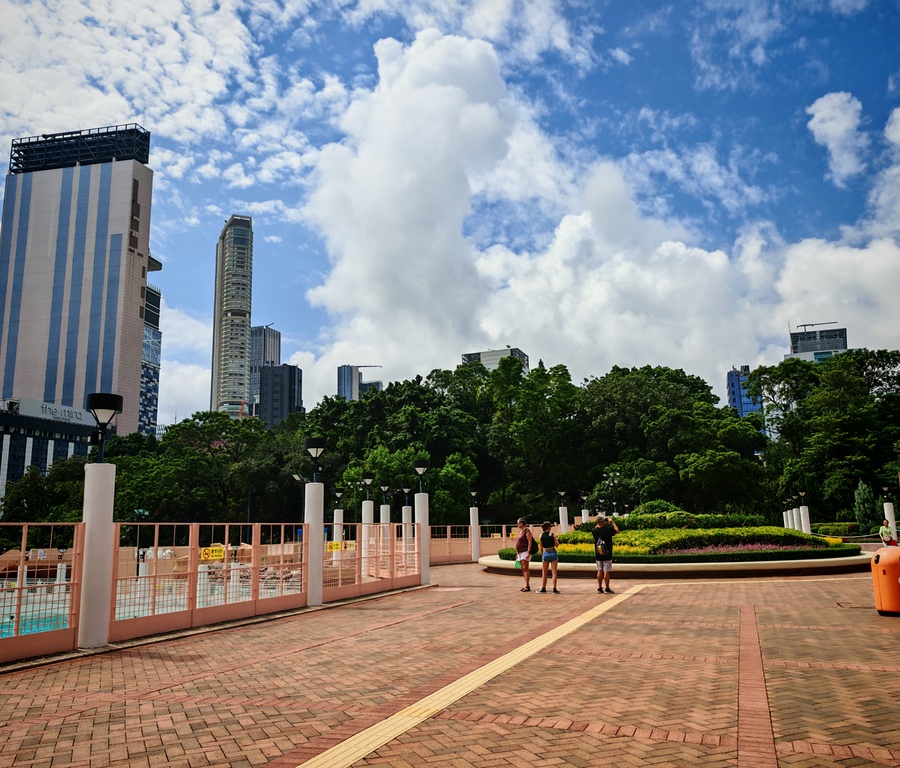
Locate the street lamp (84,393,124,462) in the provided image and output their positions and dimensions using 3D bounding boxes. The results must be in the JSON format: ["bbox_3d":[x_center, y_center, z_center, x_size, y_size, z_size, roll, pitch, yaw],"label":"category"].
[{"bbox_3d":[-4.872,0.627,9.998,0.440,1.012,0.440,-6,-11,22],"label":"street lamp"}]

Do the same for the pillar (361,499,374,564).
[{"bbox_3d":[-2.765,5.156,23.697,0.380,2.470,0.380,-6,-12,21],"label":"pillar"}]

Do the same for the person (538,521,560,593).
[{"bbox_3d":[2.307,4.020,16.545,0.480,1.588,0.360,-5,-11,18],"label":"person"}]

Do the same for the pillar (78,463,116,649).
[{"bbox_3d":[-4.816,2.306,9.688,0.350,2.394,0.350,-6,-11,22],"label":"pillar"}]

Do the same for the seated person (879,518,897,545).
[{"bbox_3d":[16.656,5.837,27.000,0.580,1.360,0.650,-5,-12,19],"label":"seated person"}]

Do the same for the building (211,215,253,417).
[{"bbox_3d":[-176.302,-1.687,571.332,23.000,260.000,48.000,4,-13,-26],"label":"building"}]

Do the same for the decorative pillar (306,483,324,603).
[{"bbox_3d":[-2.741,3.241,14.450,0.350,2.400,0.350,-1,-10,0],"label":"decorative pillar"}]

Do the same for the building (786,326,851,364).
[{"bbox_3d":[243.362,28.413,454.721,44.000,121.299,36.000,-6,-11,24],"label":"building"}]

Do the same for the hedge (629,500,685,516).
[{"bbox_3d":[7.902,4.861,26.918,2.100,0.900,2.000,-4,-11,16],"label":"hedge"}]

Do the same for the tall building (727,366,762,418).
[{"bbox_3d":[157.556,34.989,369.837,17.500,81.859,20.000,-5,-11,18],"label":"tall building"}]

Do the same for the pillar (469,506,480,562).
[{"bbox_3d":[1.137,6.832,32.303,0.350,2.391,0.350,-6,-11,22],"label":"pillar"}]

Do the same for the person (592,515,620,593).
[{"bbox_3d":[3.557,3.874,16.234,0.580,1.720,0.450,-3,-12,11],"label":"person"}]

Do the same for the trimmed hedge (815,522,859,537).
[{"bbox_3d":[18.993,7.156,34.800,2.150,0.750,1.300,-6,-12,21],"label":"trimmed hedge"}]

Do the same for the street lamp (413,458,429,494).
[{"bbox_3d":[-0.800,2.656,20.316,0.440,0.980,0.440,-1,-12,0],"label":"street lamp"}]

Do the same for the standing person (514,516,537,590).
[{"bbox_3d":[1.779,4.063,16.954,0.500,1.710,0.460,0,-12,-7],"label":"standing person"}]

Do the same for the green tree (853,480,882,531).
[{"bbox_3d":[21.077,6.202,35.800,1.250,2.800,1.250,-6,-12,21],"label":"green tree"}]

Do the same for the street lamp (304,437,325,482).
[{"bbox_3d":[-2.868,1.644,15.213,0.440,0.980,0.440,-1,-12,0],"label":"street lamp"}]

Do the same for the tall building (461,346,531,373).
[{"bbox_3d":[34.725,46.367,505.247,42.000,137.000,26.000,-6,-12,21],"label":"tall building"}]

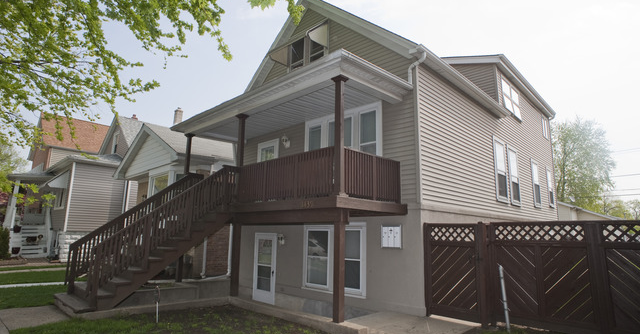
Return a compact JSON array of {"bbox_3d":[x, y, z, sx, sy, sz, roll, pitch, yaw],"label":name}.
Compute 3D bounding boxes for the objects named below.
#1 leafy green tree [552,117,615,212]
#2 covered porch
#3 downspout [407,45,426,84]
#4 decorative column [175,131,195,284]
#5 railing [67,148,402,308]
[{"bbox_3d":[22.486,1.460,30.001,6.200,11.800,6.200,-10,-15,43],"label":"leafy green tree"},{"bbox_3d":[-1.279,0.775,9.267,7.073,4.817,2.535,-10,-15,43],"label":"covered porch"},{"bbox_3d":[2.219,-2.297,8.213,0.507,0.693,0.186,-10,-15,43],"label":"downspout"},{"bbox_3d":[-4.024,1.161,10.663,0.245,4.436,0.245,-10,-15,43],"label":"decorative column"},{"bbox_3d":[-2.133,1.387,8.152,6.295,3.025,5.045,-10,-15,43],"label":"railing"}]

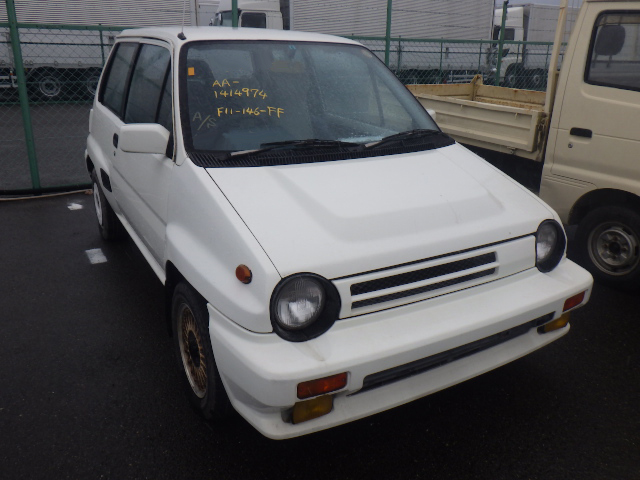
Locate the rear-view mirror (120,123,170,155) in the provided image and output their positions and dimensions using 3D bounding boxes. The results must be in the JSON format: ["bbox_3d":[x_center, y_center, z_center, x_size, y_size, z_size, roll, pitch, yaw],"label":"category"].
[{"bbox_3d":[-0.700,-0.396,2.037,0.180,0.115,0.095,-10,22,-29],"label":"rear-view mirror"}]

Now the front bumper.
[{"bbox_3d":[0.430,0.322,1.921,1.590,0.360,0.395,-10,22,-29],"label":"front bumper"}]

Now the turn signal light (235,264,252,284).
[{"bbox_3d":[-0.235,0.106,1.590,0.060,0.060,0.040,17,24,37],"label":"turn signal light"}]

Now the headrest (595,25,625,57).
[{"bbox_3d":[1.859,-1.277,3.314,0.230,0.190,0.100,-10,22,-29],"label":"headrest"}]

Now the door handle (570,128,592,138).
[{"bbox_3d":[1.640,-0.668,3.247,0.040,0.055,0.145,-10,22,-29],"label":"door handle"}]

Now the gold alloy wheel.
[{"bbox_3d":[-0.426,0.402,1.975,0.140,0.365,0.365,-10,22,-29],"label":"gold alloy wheel"}]

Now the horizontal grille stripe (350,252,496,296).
[{"bbox_3d":[0.410,0.120,1.897,0.702,0.047,0.030,-10,22,-29],"label":"horizontal grille stripe"}]

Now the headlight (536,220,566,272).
[{"bbox_3d":[0.929,0.026,2.120,0.205,0.205,0.090,-10,22,-29],"label":"headlight"}]

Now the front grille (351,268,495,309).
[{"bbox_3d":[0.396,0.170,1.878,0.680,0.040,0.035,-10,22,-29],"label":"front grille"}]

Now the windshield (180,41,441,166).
[{"bbox_3d":[-0.056,-0.731,2.471,1.340,0.130,0.660,-10,62,-29],"label":"windshield"}]

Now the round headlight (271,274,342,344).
[{"bbox_3d":[-0.055,0.192,1.569,0.205,0.205,0.090,-10,22,-29],"label":"round headlight"}]

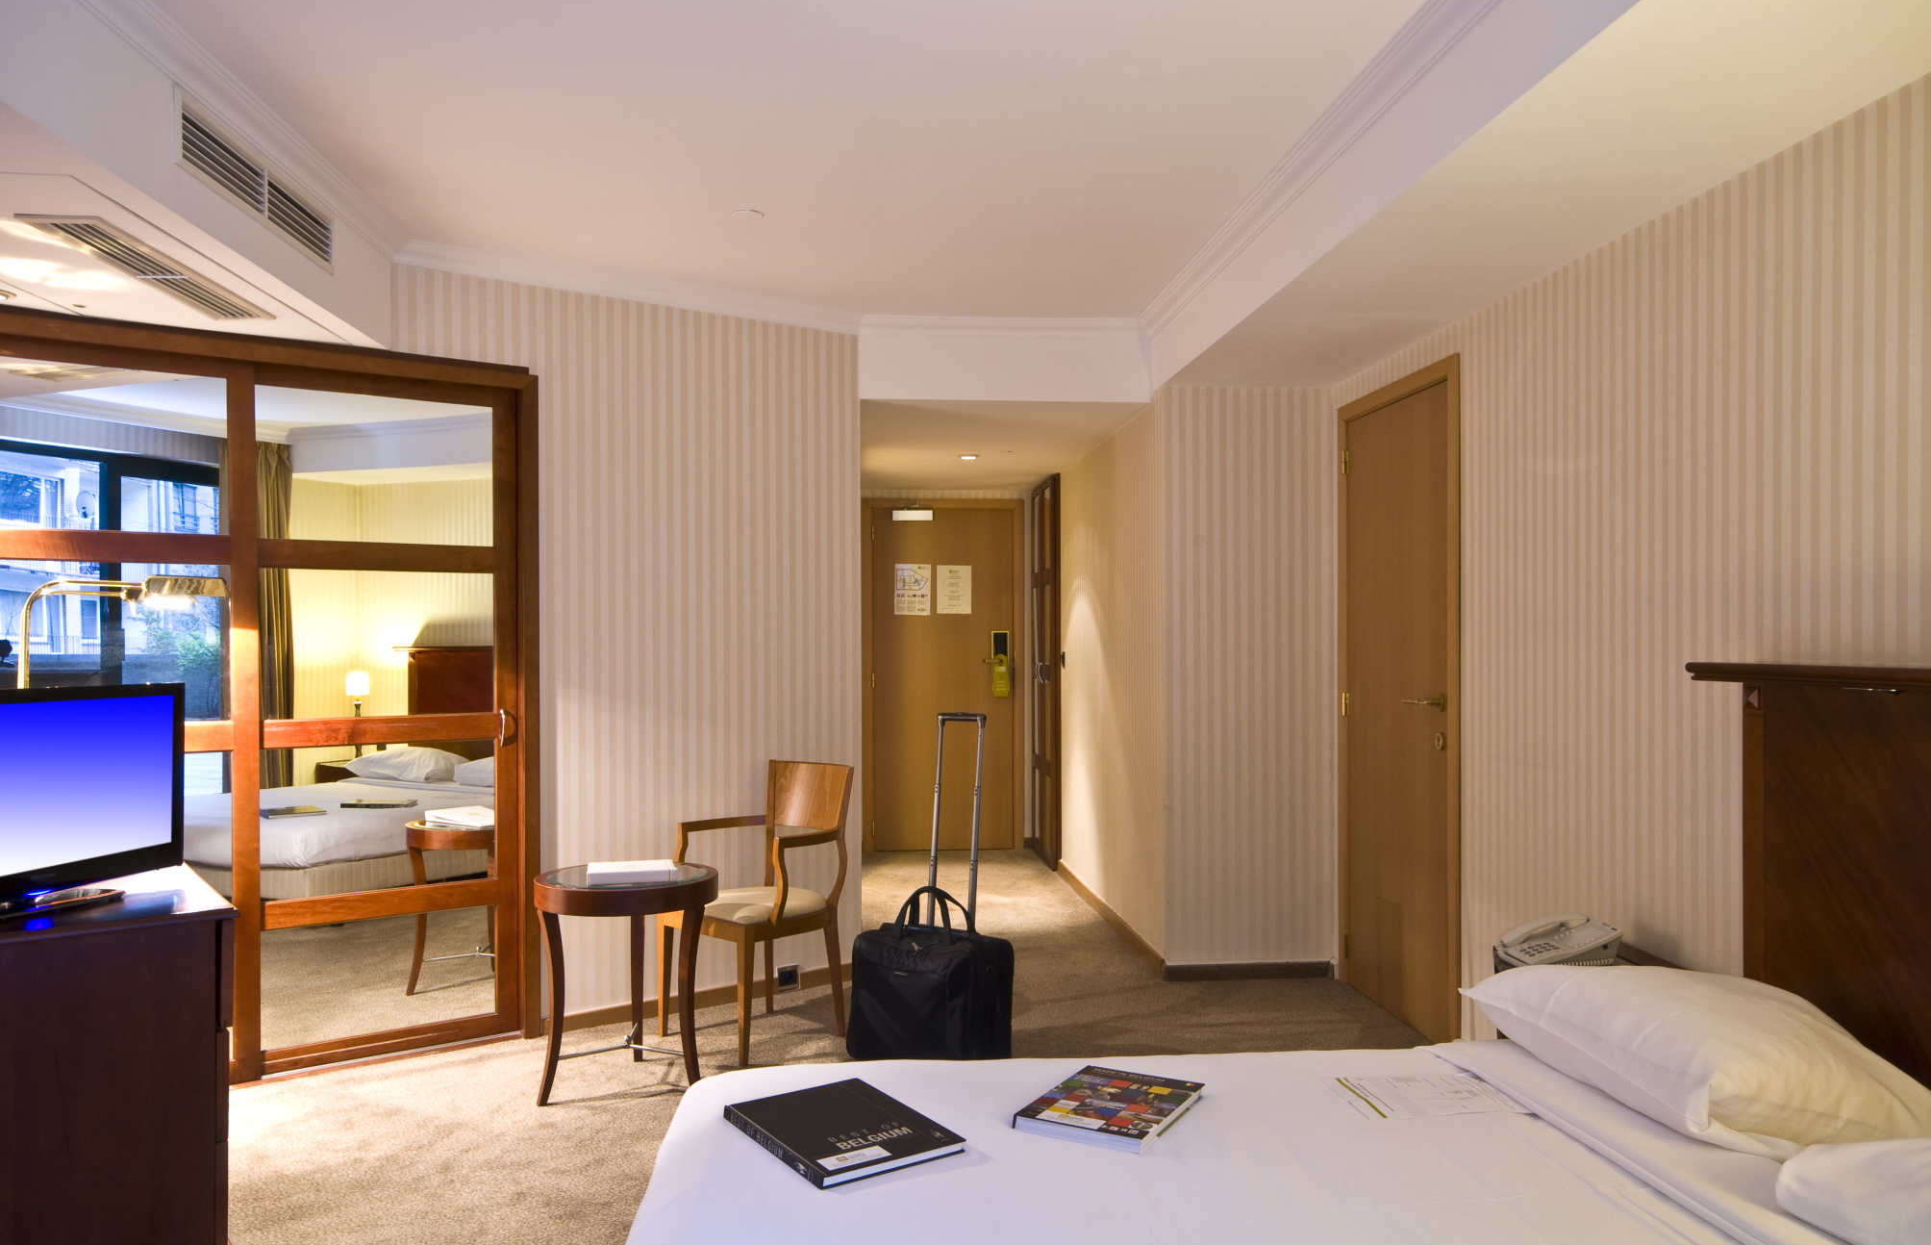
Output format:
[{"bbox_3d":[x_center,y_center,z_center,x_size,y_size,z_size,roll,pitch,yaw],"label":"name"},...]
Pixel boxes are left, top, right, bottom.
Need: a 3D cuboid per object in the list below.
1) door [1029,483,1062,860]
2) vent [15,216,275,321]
[{"bbox_3d":[0.440,0.280,7.529,0.040,2.100,0.860,0,-1,-5],"label":"door"},{"bbox_3d":[-1.860,-0.818,3.112,0.170,0.030,0.880,0,-1,-5],"label":"vent"}]

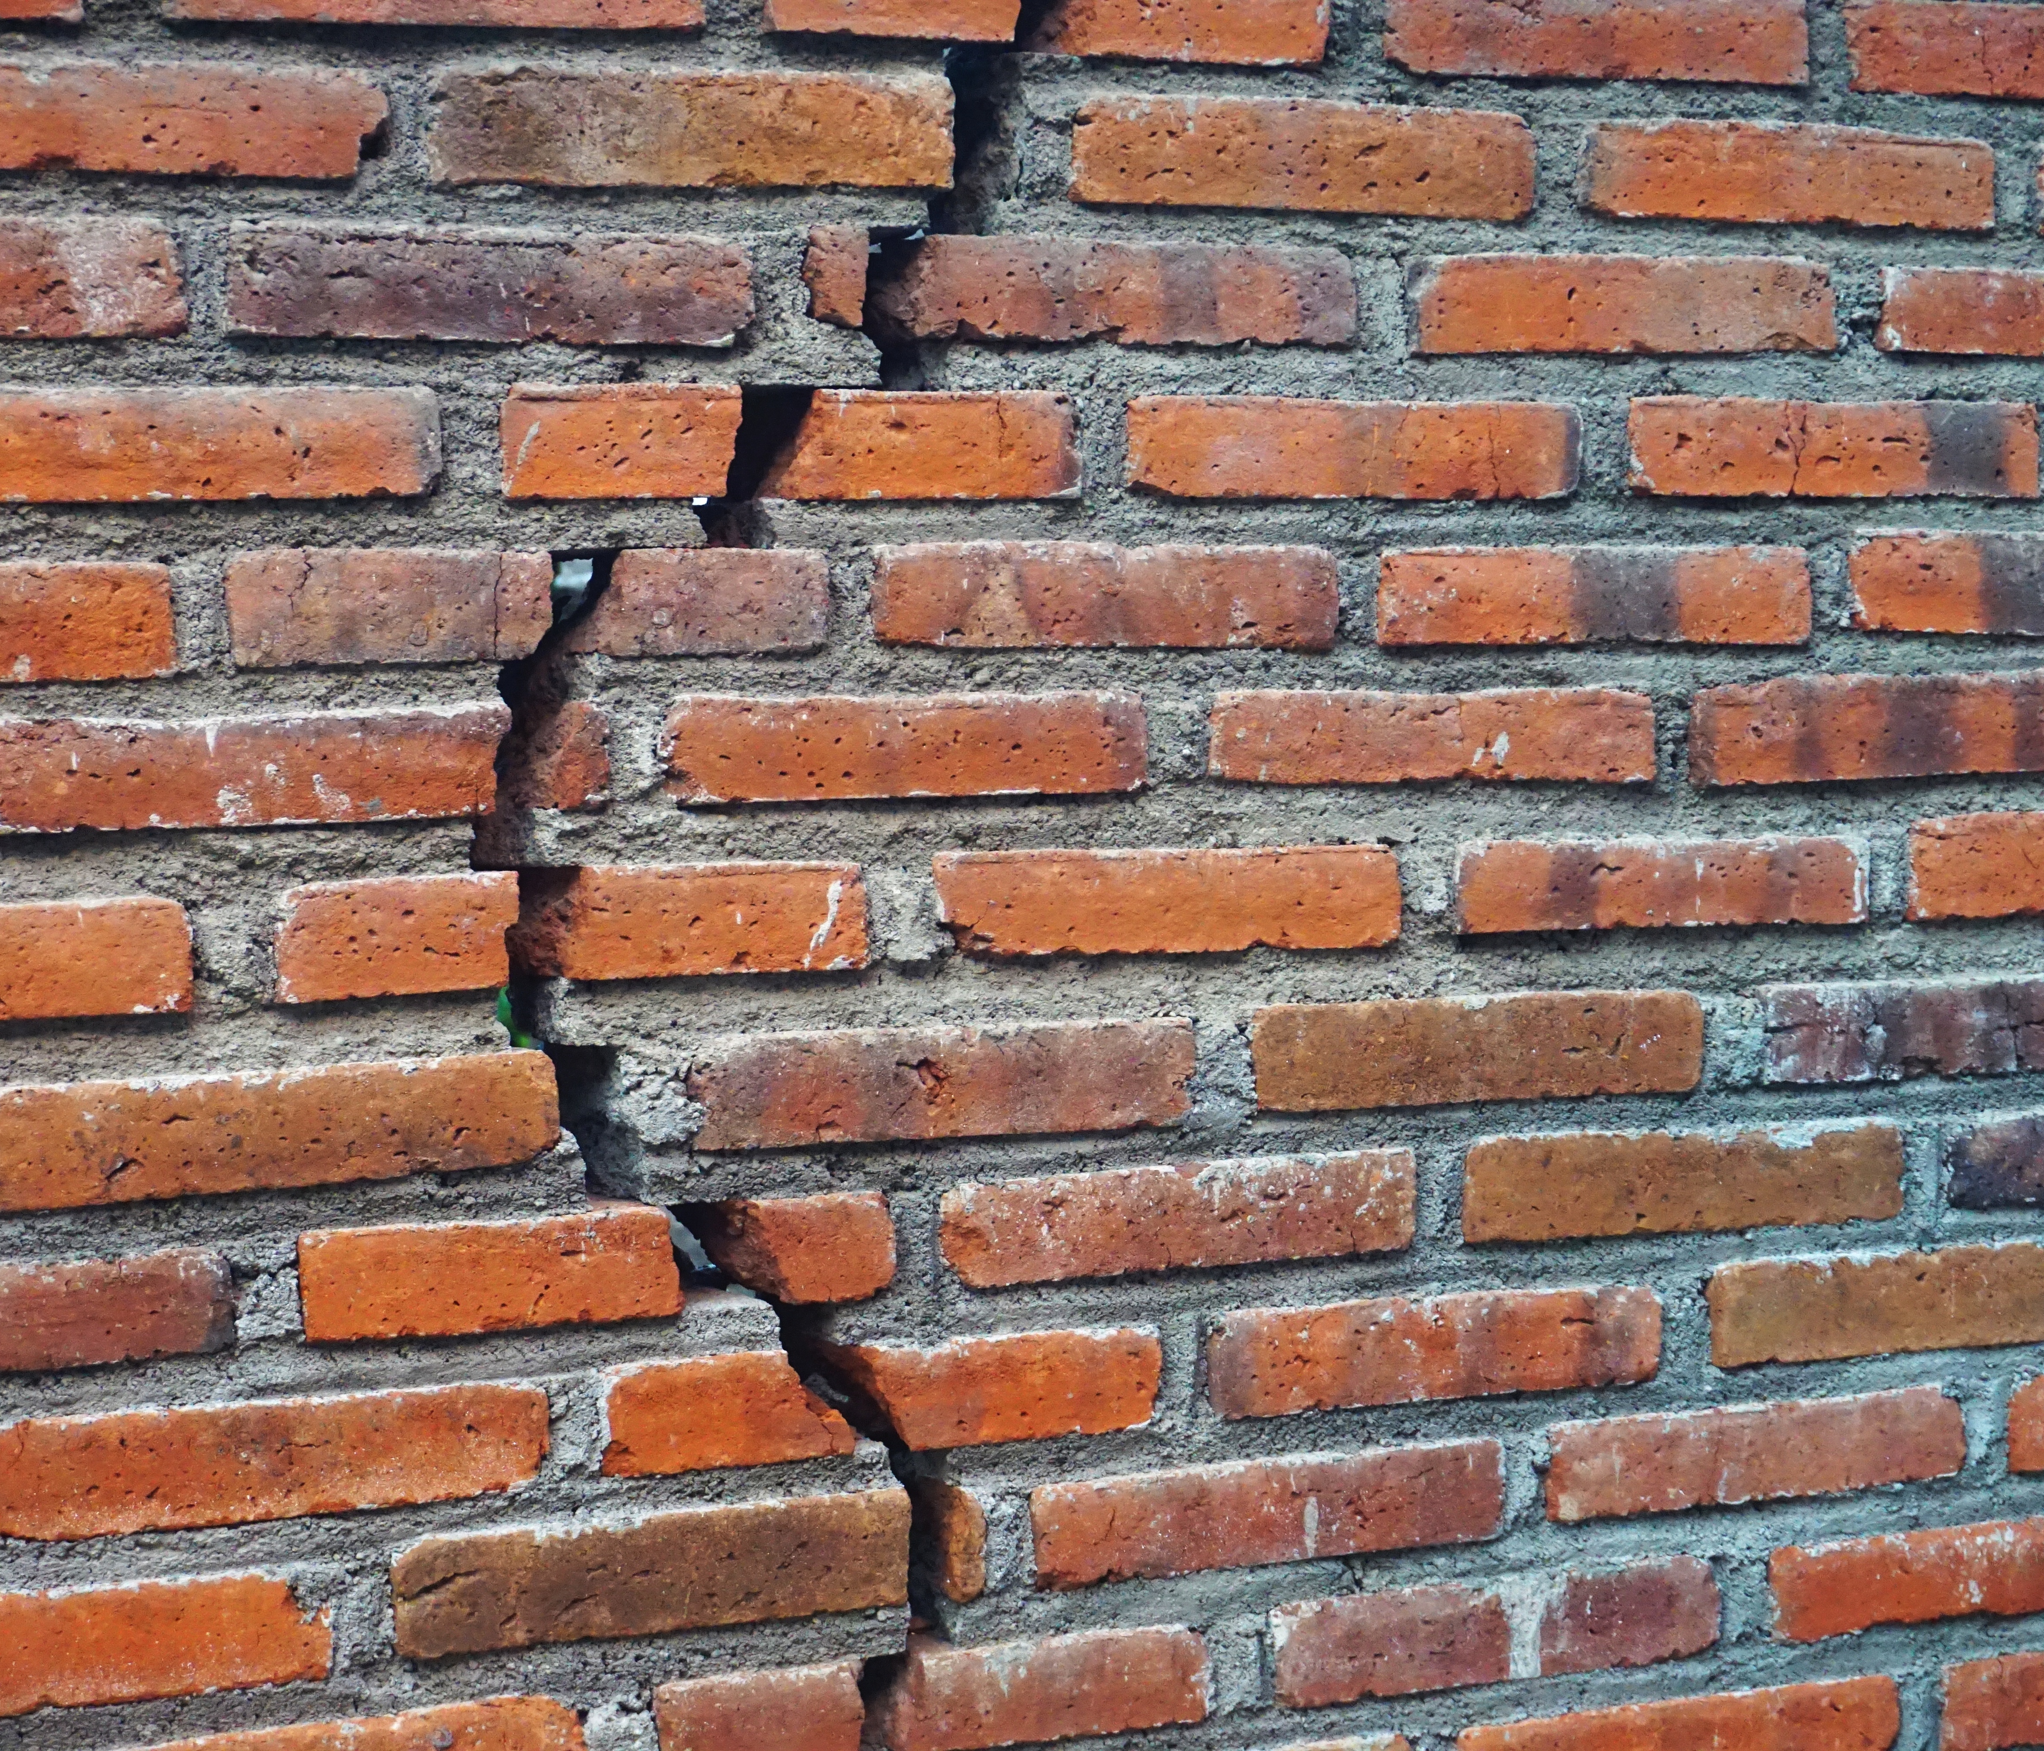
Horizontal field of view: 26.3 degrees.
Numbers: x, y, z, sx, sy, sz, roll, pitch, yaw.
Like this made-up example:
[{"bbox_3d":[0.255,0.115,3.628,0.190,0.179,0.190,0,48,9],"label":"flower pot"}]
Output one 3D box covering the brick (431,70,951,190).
[{"bbox_3d":[-0.151,-0.301,1.820,0.220,0.046,0.105,-2,-1,-24],"label":"brick"}]

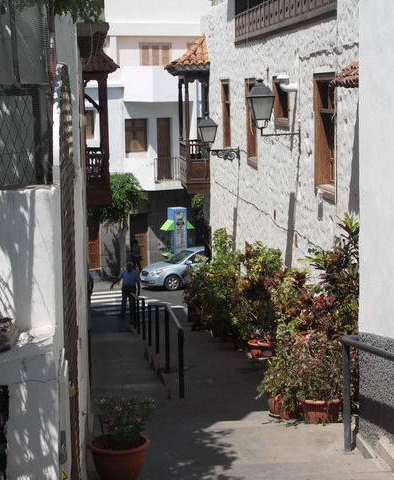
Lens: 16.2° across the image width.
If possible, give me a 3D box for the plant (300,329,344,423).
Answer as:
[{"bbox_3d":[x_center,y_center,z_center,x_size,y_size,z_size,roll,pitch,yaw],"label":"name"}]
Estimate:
[{"bbox_3d":[1.276,1.408,14.150,0.460,0.930,0.460,-1,6,-4],"label":"plant"}]

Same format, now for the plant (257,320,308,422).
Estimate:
[{"bbox_3d":[0.884,1.354,14.500,0.540,1.000,0.540,-1,6,-4],"label":"plant"}]

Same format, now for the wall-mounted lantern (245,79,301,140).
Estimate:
[{"bbox_3d":[1.189,-2.058,21.700,0.840,0.940,0.450,-1,6,-4],"label":"wall-mounted lantern"}]

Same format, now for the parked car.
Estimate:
[{"bbox_3d":[-0.136,1.049,53.727,4.280,1.470,1.700,-4,7,-28],"label":"parked car"}]

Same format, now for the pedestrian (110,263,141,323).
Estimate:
[{"bbox_3d":[-2.125,1.541,41.500,0.850,1.740,0.500,0,6,3],"label":"pedestrian"}]

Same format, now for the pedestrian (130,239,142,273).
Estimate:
[{"bbox_3d":[-2.493,0.762,56.200,0.400,1.630,0.480,-3,7,-20],"label":"pedestrian"}]

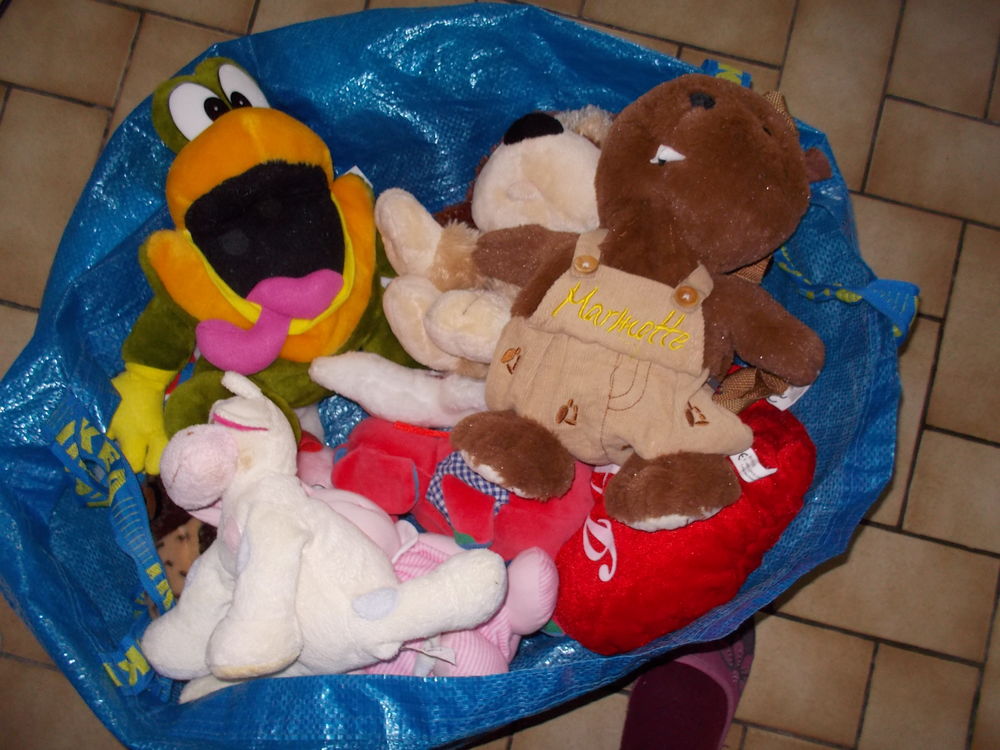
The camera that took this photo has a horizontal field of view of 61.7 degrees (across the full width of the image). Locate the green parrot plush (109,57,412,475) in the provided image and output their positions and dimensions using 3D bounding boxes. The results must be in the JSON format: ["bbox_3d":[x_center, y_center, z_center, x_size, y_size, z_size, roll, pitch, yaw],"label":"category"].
[{"bbox_3d":[-0.179,-0.080,0.640,0.220,0.170,0.280,-12,113,-12],"label":"green parrot plush"}]

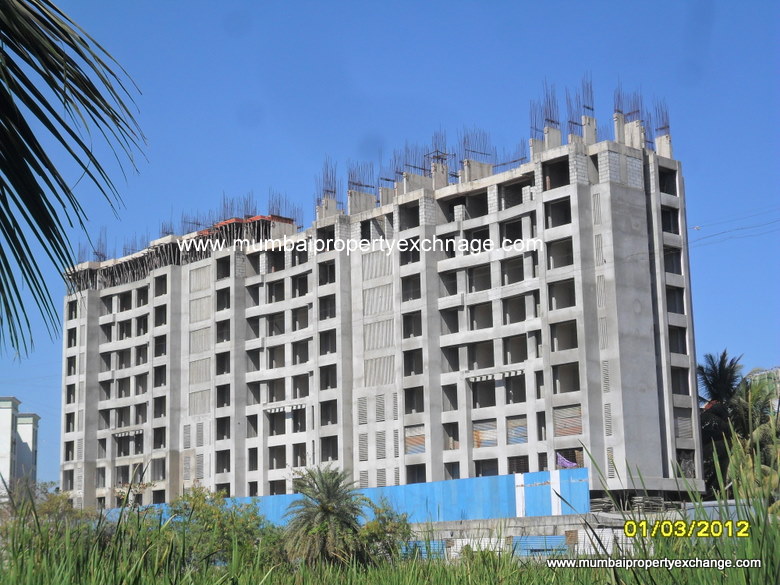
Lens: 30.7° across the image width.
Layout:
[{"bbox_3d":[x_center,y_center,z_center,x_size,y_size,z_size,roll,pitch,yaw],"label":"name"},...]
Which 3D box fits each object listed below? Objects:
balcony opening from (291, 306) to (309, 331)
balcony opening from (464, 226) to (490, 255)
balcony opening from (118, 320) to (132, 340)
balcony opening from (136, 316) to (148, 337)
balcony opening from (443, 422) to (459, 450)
[{"bbox_3d":[-7.719,2.372,125.590,0.500,2.030,2.100,9,-15,-43],"label":"balcony opening"},{"bbox_3d":[6.935,-3.881,108.986,0.800,2.075,2.745,9,-15,-42],"label":"balcony opening"},{"bbox_3d":[-26.519,3.868,142.953,0.350,1.924,2.410,9,-15,-42],"label":"balcony opening"},{"bbox_3d":[-25.121,3.433,144.900,0.300,2.009,1.950,9,-15,-42],"label":"balcony opening"},{"bbox_3d":[4.817,11.161,109.692,0.300,2.009,1.720,9,-15,-42],"label":"balcony opening"}]

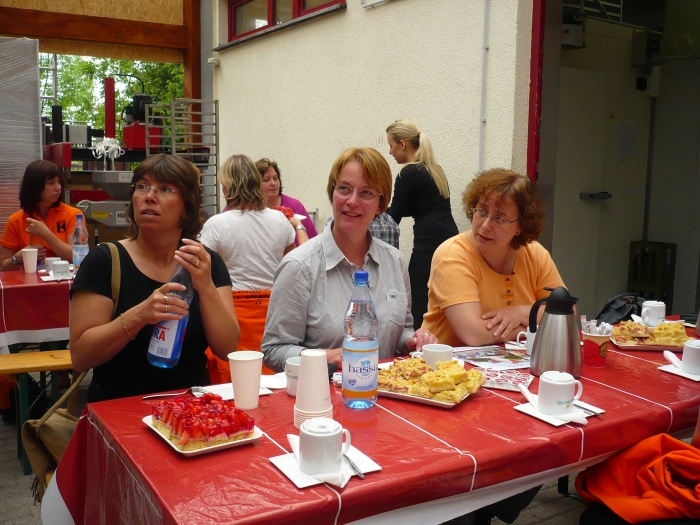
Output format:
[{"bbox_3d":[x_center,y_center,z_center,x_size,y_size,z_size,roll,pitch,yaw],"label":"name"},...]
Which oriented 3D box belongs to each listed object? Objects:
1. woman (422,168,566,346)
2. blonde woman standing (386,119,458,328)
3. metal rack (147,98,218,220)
[{"bbox_3d":[0.500,0.367,2.420,0.510,1.350,0.650,-1,7,-15],"label":"woman"},{"bbox_3d":[0.370,0.056,3.880,0.520,1.640,0.450,4,7,25],"label":"blonde woman standing"},{"bbox_3d":[-1.417,-0.402,6.079,0.420,1.900,0.640,-4,8,-30],"label":"metal rack"}]

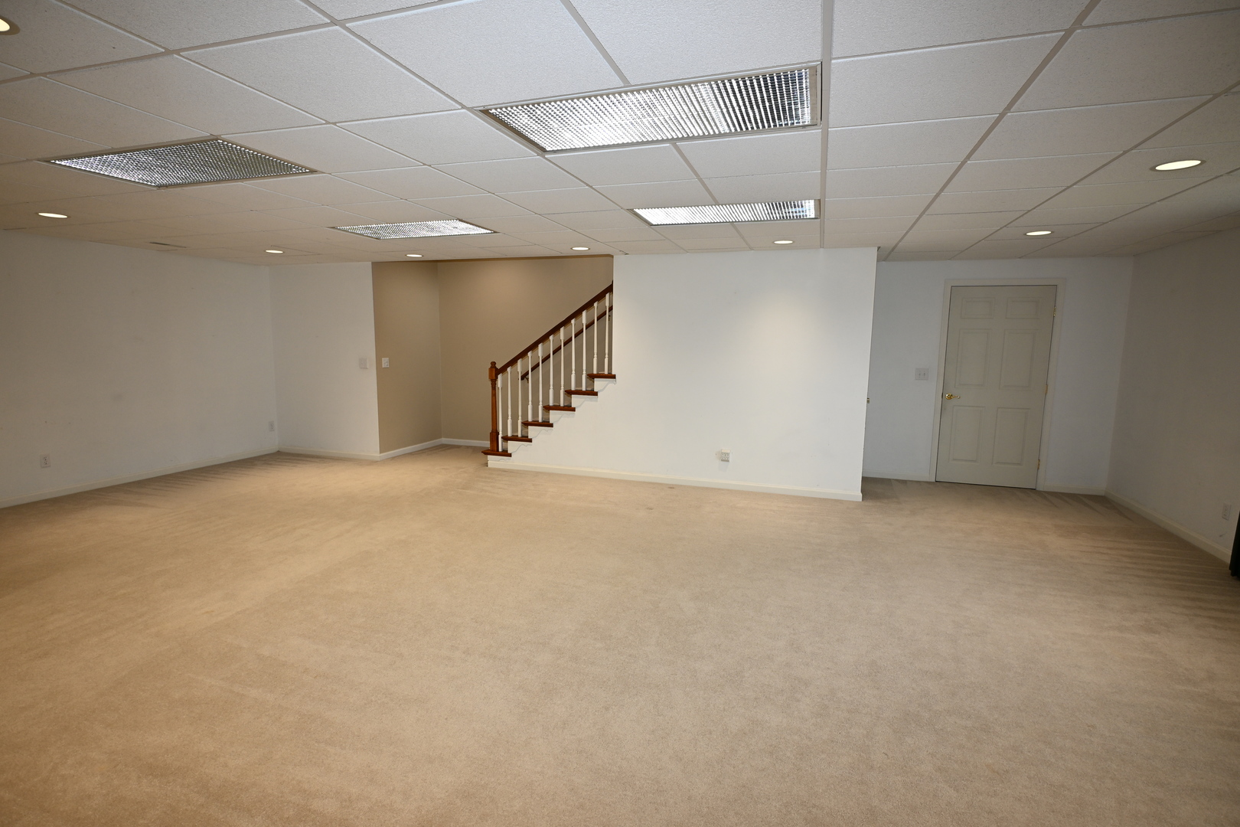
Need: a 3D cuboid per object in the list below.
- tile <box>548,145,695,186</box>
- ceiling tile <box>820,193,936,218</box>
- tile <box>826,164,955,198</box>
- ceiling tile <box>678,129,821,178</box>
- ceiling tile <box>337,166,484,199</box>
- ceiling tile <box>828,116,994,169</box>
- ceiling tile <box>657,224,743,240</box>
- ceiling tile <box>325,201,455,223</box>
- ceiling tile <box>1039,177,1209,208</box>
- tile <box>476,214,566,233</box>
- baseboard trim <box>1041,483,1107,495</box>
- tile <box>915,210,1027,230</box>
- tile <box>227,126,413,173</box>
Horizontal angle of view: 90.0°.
[{"bbox_3d":[0.032,-1.196,2.999,0.603,0.020,0.603,3,7,18],"label":"tile"},{"bbox_3d":[1.561,-1.266,3.774,0.600,0.020,0.600,3,7,18],"label":"ceiling tile"},{"bbox_3d":[1.377,-1.204,3.211,0.603,0.020,0.603,3,7,18],"label":"tile"},{"bbox_3d":[0.611,-1.167,2.811,0.603,0.020,0.603,3,7,18],"label":"ceiling tile"},{"bbox_3d":[-1.112,-1.252,3.365,0.600,0.020,0.600,3,7,18],"label":"ceiling tile"},{"bbox_3d":[1.190,-1.139,2.629,0.603,0.020,0.603,3,7,18],"label":"ceiling tile"},{"bbox_3d":[0.600,-1.389,4.727,0.603,0.020,0.603,3,7,18],"label":"ceiling tile"},{"bbox_3d":[-1.523,-1.345,4.131,0.603,0.020,0.603,3,7,18],"label":"ceiling tile"},{"bbox_3d":[2.721,-1.211,3.407,0.603,0.020,0.603,3,7,18],"label":"ceiling tile"},{"bbox_3d":[-0.744,-1.381,4.518,0.600,0.020,0.600,3,7,18],"label":"tile"},{"bbox_3d":[4.502,0.754,6.152,0.550,0.088,0.016,3,7,18],"label":"baseboard trim"},{"bbox_3d":[2.320,-1.302,4.164,0.600,0.020,0.600,3,7,18],"label":"tile"},{"bbox_3d":[-1.306,-1.188,2.789,0.600,0.020,0.600,3,7,18],"label":"tile"}]

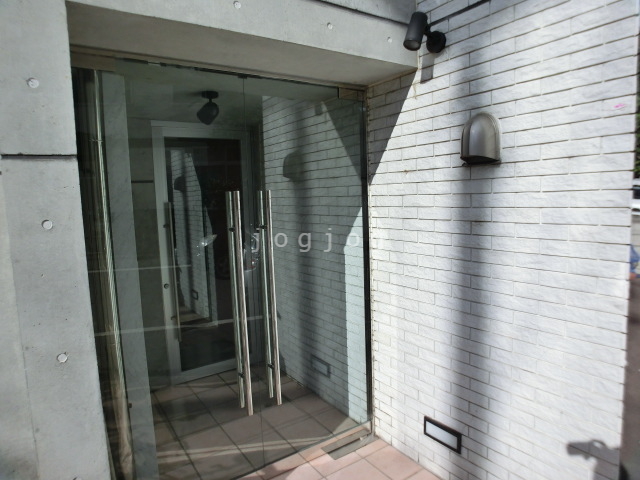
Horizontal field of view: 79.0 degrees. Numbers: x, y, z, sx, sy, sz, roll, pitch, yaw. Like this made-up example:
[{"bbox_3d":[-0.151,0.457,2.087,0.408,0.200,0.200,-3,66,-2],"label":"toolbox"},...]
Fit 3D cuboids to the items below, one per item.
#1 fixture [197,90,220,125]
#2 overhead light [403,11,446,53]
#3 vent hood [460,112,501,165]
[{"bbox_3d":[-0.730,-0.859,2.540,0.147,0.218,0.107,-4,6,-15],"label":"fixture"},{"bbox_3d":[0.518,-1.036,1.946,0.226,0.179,0.110,-7,8,-35],"label":"overhead light"},{"bbox_3d":[0.738,-0.481,1.832,0.101,0.247,0.195,-7,8,-35],"label":"vent hood"}]

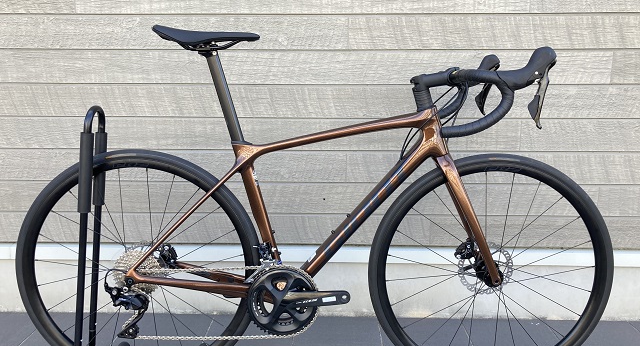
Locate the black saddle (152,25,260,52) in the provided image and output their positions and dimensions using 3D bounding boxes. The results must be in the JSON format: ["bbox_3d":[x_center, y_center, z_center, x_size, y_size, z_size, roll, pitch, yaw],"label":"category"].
[{"bbox_3d":[-0.287,-0.343,1.327,0.272,0.066,0.145,0,11,1],"label":"black saddle"}]

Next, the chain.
[{"bbox_3d":[-0.264,0.355,1.412,0.524,0.225,0.026,0,11,1],"label":"chain"}]

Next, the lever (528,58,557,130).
[{"bbox_3d":[0.484,-0.171,1.137,0.055,0.152,0.034,0,11,1],"label":"lever"}]

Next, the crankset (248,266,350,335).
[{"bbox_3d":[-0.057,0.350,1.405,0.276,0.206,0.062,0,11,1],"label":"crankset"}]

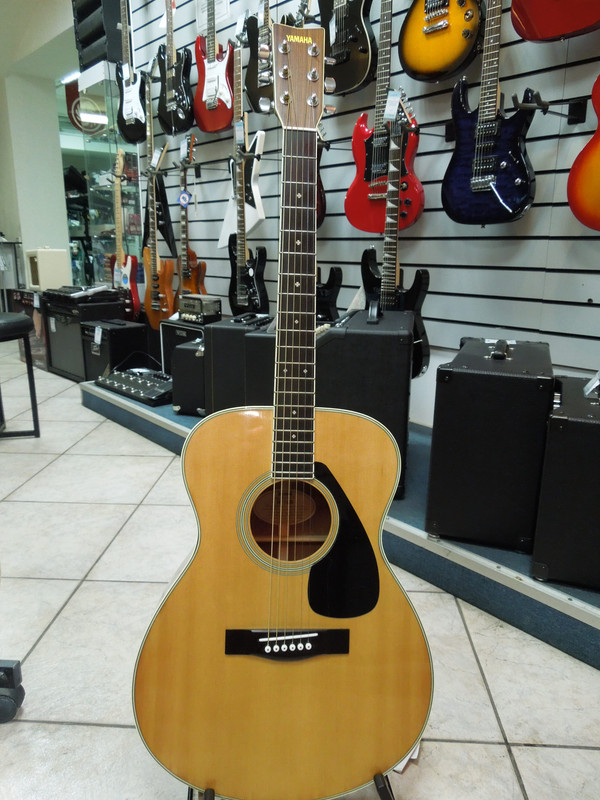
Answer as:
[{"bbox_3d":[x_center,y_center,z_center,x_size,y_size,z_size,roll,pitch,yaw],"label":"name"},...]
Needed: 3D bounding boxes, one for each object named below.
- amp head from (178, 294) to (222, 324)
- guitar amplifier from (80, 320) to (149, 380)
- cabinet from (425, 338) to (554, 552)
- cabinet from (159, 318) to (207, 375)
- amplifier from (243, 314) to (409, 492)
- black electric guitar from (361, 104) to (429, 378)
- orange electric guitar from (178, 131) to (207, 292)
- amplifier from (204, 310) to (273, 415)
[{"bbox_3d":[-0.485,-0.452,2.867,0.125,0.117,0.210,-12,19,-39],"label":"amp head"},{"bbox_3d":[-1.123,-0.282,3.522,0.238,0.358,0.362,-14,21,-42],"label":"guitar amplifier"},{"bbox_3d":[0.525,0.090,1.573,0.254,0.434,0.507,6,16,20],"label":"cabinet"},{"bbox_3d":[-0.481,-0.209,2.848,0.220,0.346,0.366,-14,21,-43],"label":"cabinet"},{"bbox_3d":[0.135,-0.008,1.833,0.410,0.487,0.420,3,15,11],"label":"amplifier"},{"bbox_3d":[0.312,-0.500,1.897,0.320,0.926,0.075,15,21,42],"label":"black electric guitar"},{"bbox_3d":[-0.556,-0.805,2.922,0.330,0.978,0.085,17,22,41],"label":"orange electric guitar"},{"bbox_3d":[-0.229,-0.139,2.494,0.235,0.395,0.410,3,15,9],"label":"amplifier"}]

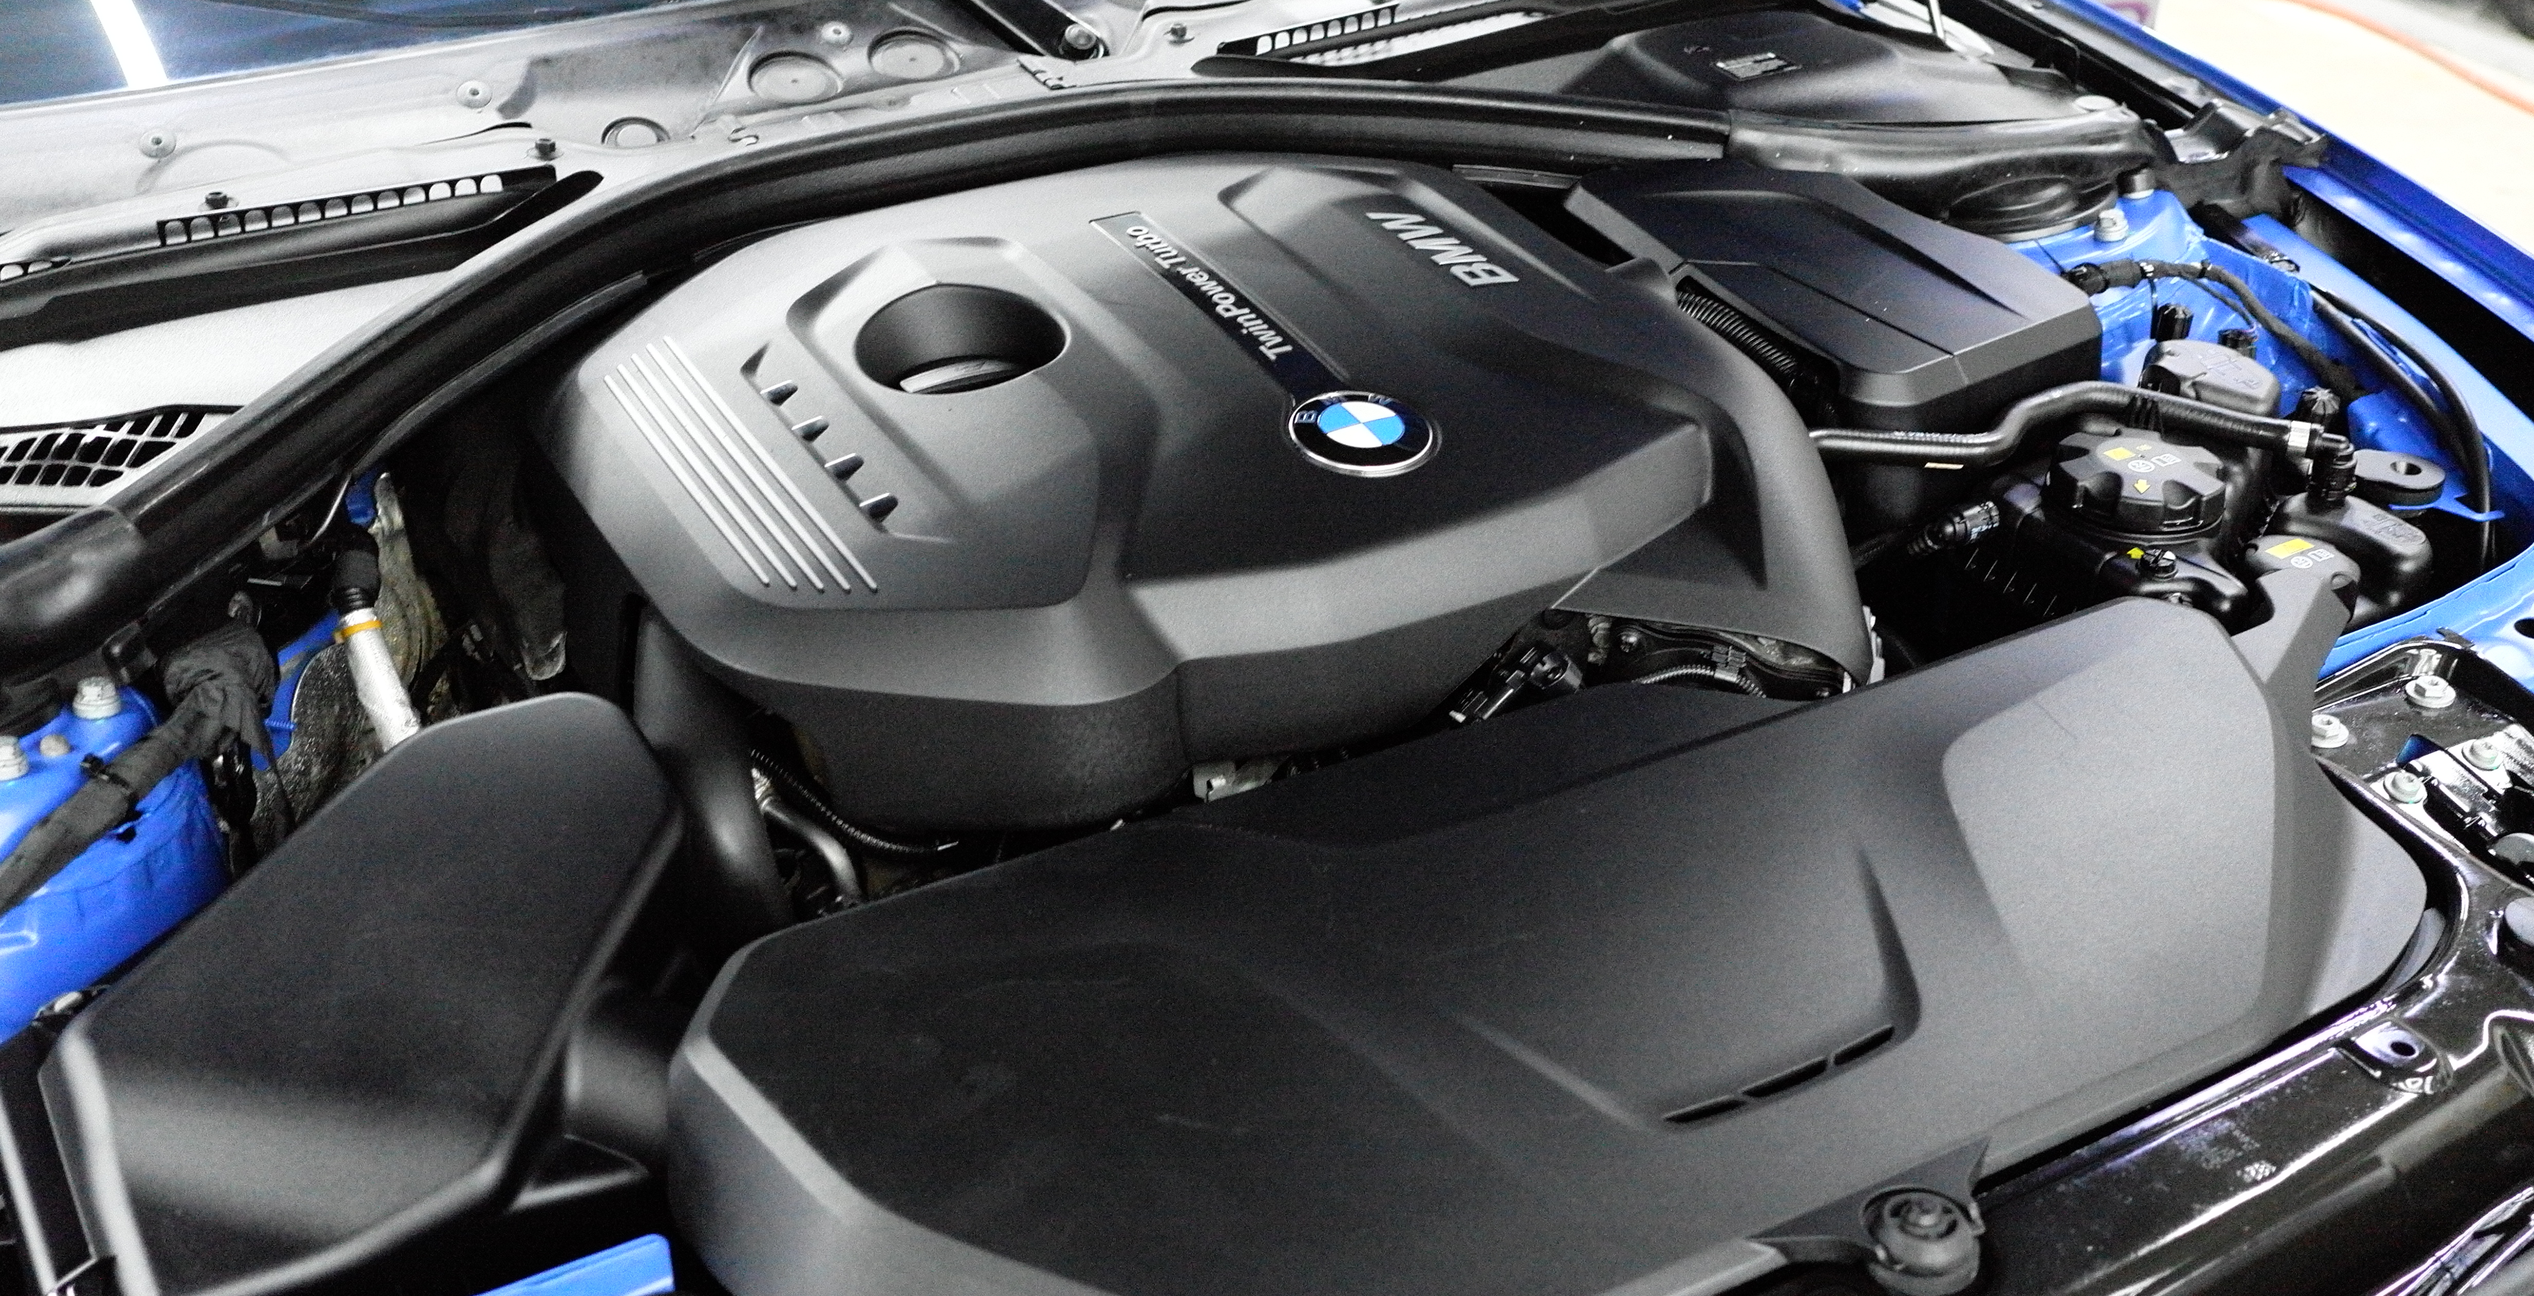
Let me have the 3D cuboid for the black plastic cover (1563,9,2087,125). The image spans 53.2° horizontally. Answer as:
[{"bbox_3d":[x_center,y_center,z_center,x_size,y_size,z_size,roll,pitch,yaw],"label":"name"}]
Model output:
[{"bbox_3d":[0.315,-0.344,1.572,0.280,0.065,0.230,-16,34,-23],"label":"black plastic cover"}]

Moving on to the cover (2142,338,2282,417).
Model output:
[{"bbox_3d":[0.554,-0.158,1.481,0.085,0.035,0.055,20,37,32],"label":"cover"}]

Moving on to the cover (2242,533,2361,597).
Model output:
[{"bbox_3d":[0.524,-0.042,1.278,0.060,0.030,0.060,-16,34,-23],"label":"cover"}]

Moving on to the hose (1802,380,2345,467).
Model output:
[{"bbox_3d":[0.435,-0.120,1.359,0.285,0.045,0.040,-1,31,0],"label":"hose"}]

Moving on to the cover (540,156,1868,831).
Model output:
[{"bbox_3d":[-0.028,-0.077,1.295,0.590,0.165,0.490,-16,34,-23],"label":"cover"}]

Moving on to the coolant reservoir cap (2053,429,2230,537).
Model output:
[{"bbox_3d":[0.461,-0.084,1.331,0.083,0.032,0.083,-1,31,1],"label":"coolant reservoir cap"}]

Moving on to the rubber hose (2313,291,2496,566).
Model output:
[{"bbox_3d":[0.623,-0.120,1.420,0.040,0.110,0.180,-16,34,-23],"label":"rubber hose"}]

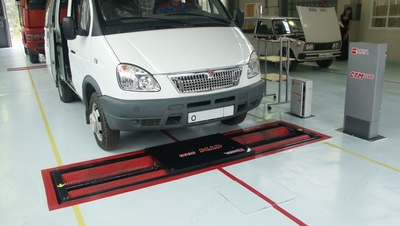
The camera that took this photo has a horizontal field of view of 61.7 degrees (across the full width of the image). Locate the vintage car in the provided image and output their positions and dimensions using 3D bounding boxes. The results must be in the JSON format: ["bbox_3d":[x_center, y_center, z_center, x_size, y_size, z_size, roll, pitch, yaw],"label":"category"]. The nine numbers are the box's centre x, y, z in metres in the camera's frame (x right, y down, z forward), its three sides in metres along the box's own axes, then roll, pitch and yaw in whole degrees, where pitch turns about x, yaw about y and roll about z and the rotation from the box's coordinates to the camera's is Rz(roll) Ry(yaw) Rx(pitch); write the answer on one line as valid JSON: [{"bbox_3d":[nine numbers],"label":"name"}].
[{"bbox_3d":[2.352,-2.410,10.736,1.620,1.720,4.120,-9,17,-25],"label":"vintage car"}]

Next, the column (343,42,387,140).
[{"bbox_3d":[1.978,-0.279,4.042,0.181,1.113,0.351,-11,18,-32],"label":"column"}]

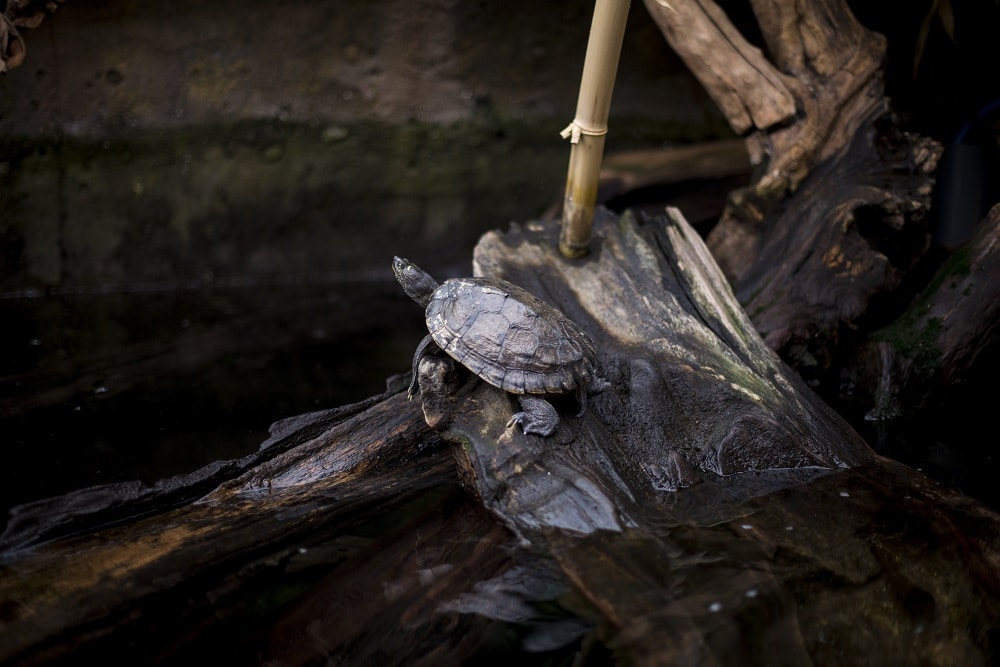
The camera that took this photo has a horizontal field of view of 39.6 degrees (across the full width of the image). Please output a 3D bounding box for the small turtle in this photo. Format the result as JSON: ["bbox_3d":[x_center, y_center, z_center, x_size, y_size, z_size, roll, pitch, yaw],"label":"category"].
[{"bbox_3d":[-0.012,-0.004,1.367,0.242,0.100,0.152,33,41,20],"label":"small turtle"}]

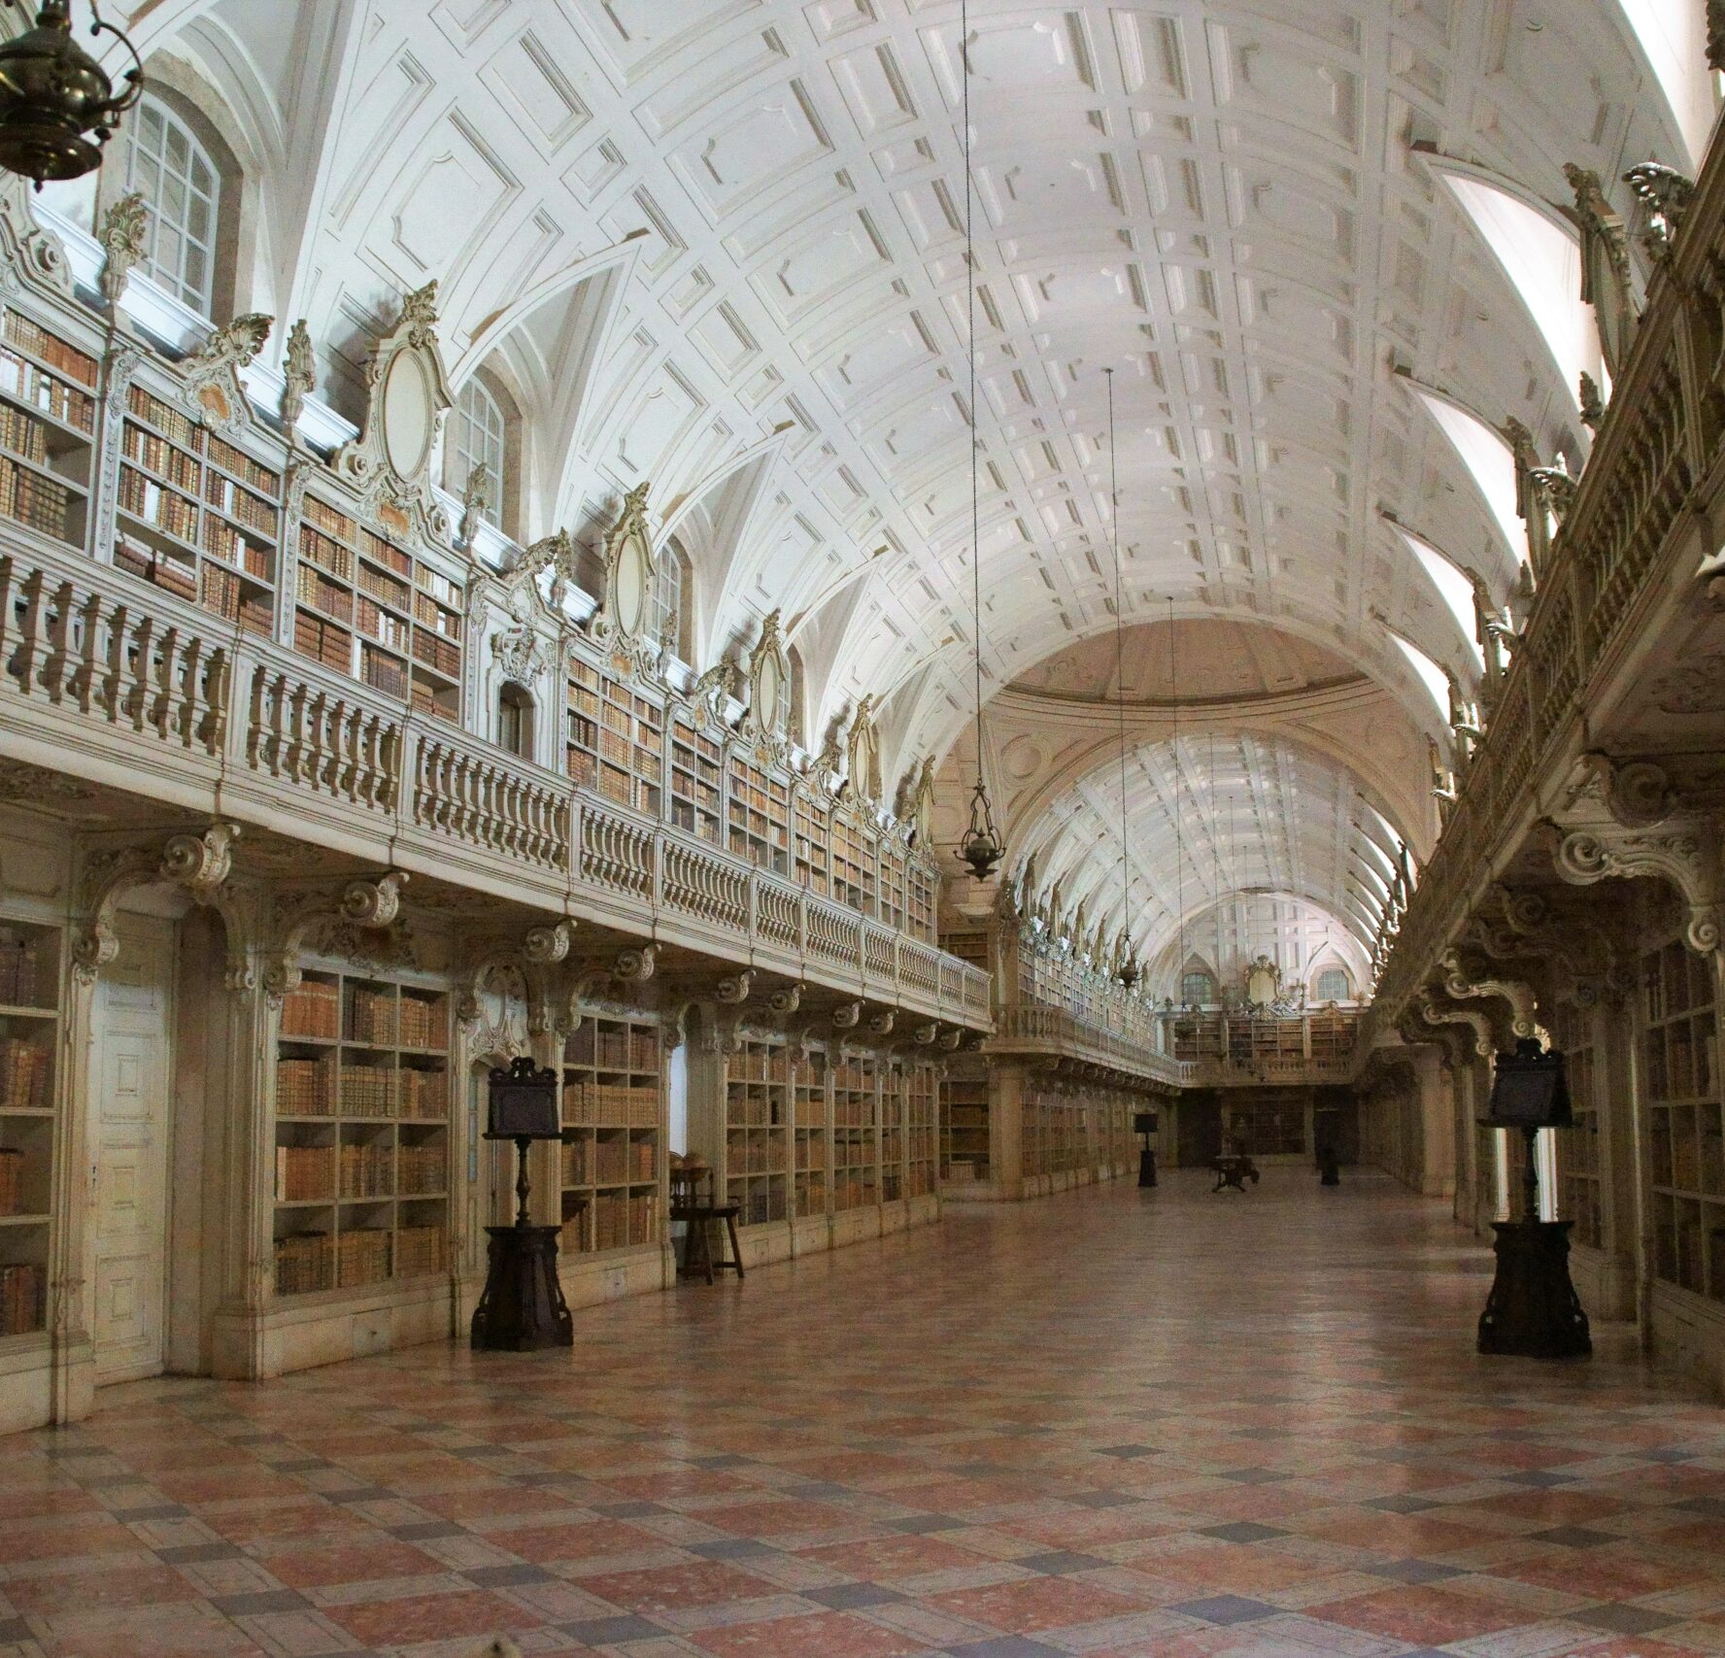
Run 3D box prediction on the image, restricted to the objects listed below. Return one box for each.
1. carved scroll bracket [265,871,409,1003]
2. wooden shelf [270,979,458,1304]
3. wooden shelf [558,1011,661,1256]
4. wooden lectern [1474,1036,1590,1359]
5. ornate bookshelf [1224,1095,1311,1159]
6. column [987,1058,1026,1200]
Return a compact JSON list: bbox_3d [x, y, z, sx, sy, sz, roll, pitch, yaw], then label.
[{"bbox_3d":[-3.526,0.714,12.551,0.972,0.826,0.308,-3,-10,14],"label":"carved scroll bracket"},{"bbox_3d":[-3.815,2.232,13.846,0.421,2.300,2.592,-3,-10,14],"label":"wooden shelf"},{"bbox_3d":[-2.653,3.005,18.588,0.421,2.333,2.624,-3,-10,14],"label":"wooden shelf"},{"bbox_3d":[4.705,2.583,13.206,0.648,2.228,0.583,-9,-12,41],"label":"wooden lectern"},{"bbox_3d":[16.022,11.768,73.750,3.029,2.300,0.421,-3,-10,14],"label":"ornate bookshelf"},{"bbox_3d":[3.446,7.244,44.658,0.794,3.208,0.729,-3,-10,14],"label":"column"}]

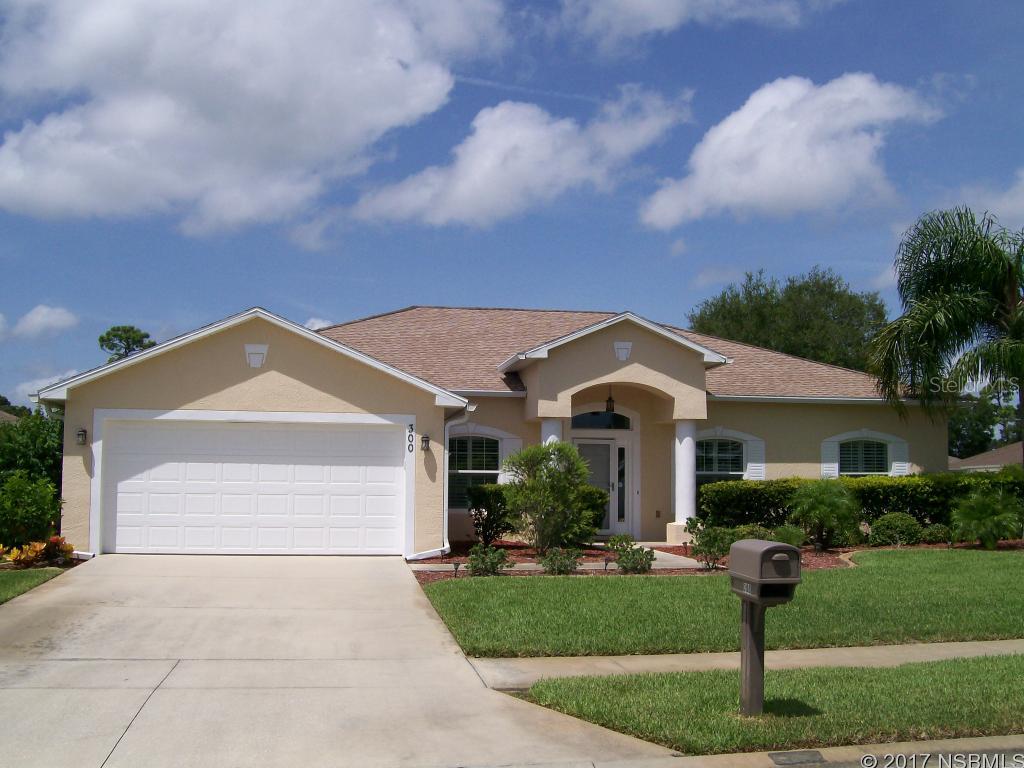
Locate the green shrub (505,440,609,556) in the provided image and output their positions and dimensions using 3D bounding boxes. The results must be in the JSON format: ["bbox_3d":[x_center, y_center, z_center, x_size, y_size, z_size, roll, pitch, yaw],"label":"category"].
[{"bbox_3d":[0.762,2.036,19.100,1.800,1.920,1.650,1,-5,-10],"label":"green shrub"}]

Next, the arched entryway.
[{"bbox_3d":[1.886,1.811,22.691,1.750,2.850,0.220,1,-5,-10],"label":"arched entryway"}]

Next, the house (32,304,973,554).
[{"bbox_3d":[0.428,0.642,25.014,17.500,5.300,14.950,1,-3,-6],"label":"house"}]

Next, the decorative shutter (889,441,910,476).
[{"bbox_3d":[8.706,2.062,23.864,0.420,1.500,0.070,1,-5,-10],"label":"decorative shutter"}]

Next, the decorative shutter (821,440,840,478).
[{"bbox_3d":[7.063,2.026,23.579,0.420,1.500,0.070,1,-5,-10],"label":"decorative shutter"}]

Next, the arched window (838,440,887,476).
[{"bbox_3d":[7.828,2.004,23.715,1.220,1.450,0.120,1,-5,-10],"label":"arched window"}]

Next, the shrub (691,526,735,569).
[{"bbox_3d":[3.126,2.526,16.592,0.660,0.669,0.660,1,-3,-6],"label":"shrub"}]

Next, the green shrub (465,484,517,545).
[{"bbox_3d":[-0.376,2.461,20.052,0.990,1.133,0.941,1,-3,-6],"label":"green shrub"}]

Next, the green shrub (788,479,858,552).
[{"bbox_3d":[5.896,2.459,20.158,1.290,1.337,1.290,1,-3,-6],"label":"green shrub"}]

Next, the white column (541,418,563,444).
[{"bbox_3d":[0.765,1.833,20.474,0.520,2.396,0.520,1,-3,-6],"label":"white column"}]

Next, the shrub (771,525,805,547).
[{"bbox_3d":[5.443,2.973,20.962,0.723,0.412,0.723,1,-3,-6],"label":"shrub"}]

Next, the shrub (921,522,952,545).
[{"bbox_3d":[8.859,3.111,22.227,0.692,0.439,0.692,1,-3,-6],"label":"shrub"}]

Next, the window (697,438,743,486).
[{"bbox_3d":[4.486,1.944,23.135,1.220,1.500,0.120,1,-5,-10],"label":"window"}]

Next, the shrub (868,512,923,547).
[{"bbox_3d":[7.887,2.982,21.900,1.080,0.700,1.000,1,-5,-10],"label":"shrub"}]

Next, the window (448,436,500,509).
[{"bbox_3d":[-0.855,1.846,22.208,1.220,1.500,0.120,1,-5,-10],"label":"window"}]

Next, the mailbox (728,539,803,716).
[{"bbox_3d":[1.699,1.636,7.137,0.285,1.178,0.500,2,-4,-16],"label":"mailbox"}]

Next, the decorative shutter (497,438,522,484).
[{"bbox_3d":[-0.017,1.785,21.300,0.479,1.359,0.050,1,-3,-6],"label":"decorative shutter"}]

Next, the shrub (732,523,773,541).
[{"bbox_3d":[4.810,2.990,21.300,0.850,0.500,0.800,1,-5,-10],"label":"shrub"}]

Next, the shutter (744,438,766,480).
[{"bbox_3d":[5.345,2.000,23.281,0.430,1.520,0.070,1,-5,-10],"label":"shutter"}]

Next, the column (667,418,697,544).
[{"bbox_3d":[3.367,1.881,20.747,0.520,2.417,0.520,1,-3,-6],"label":"column"}]

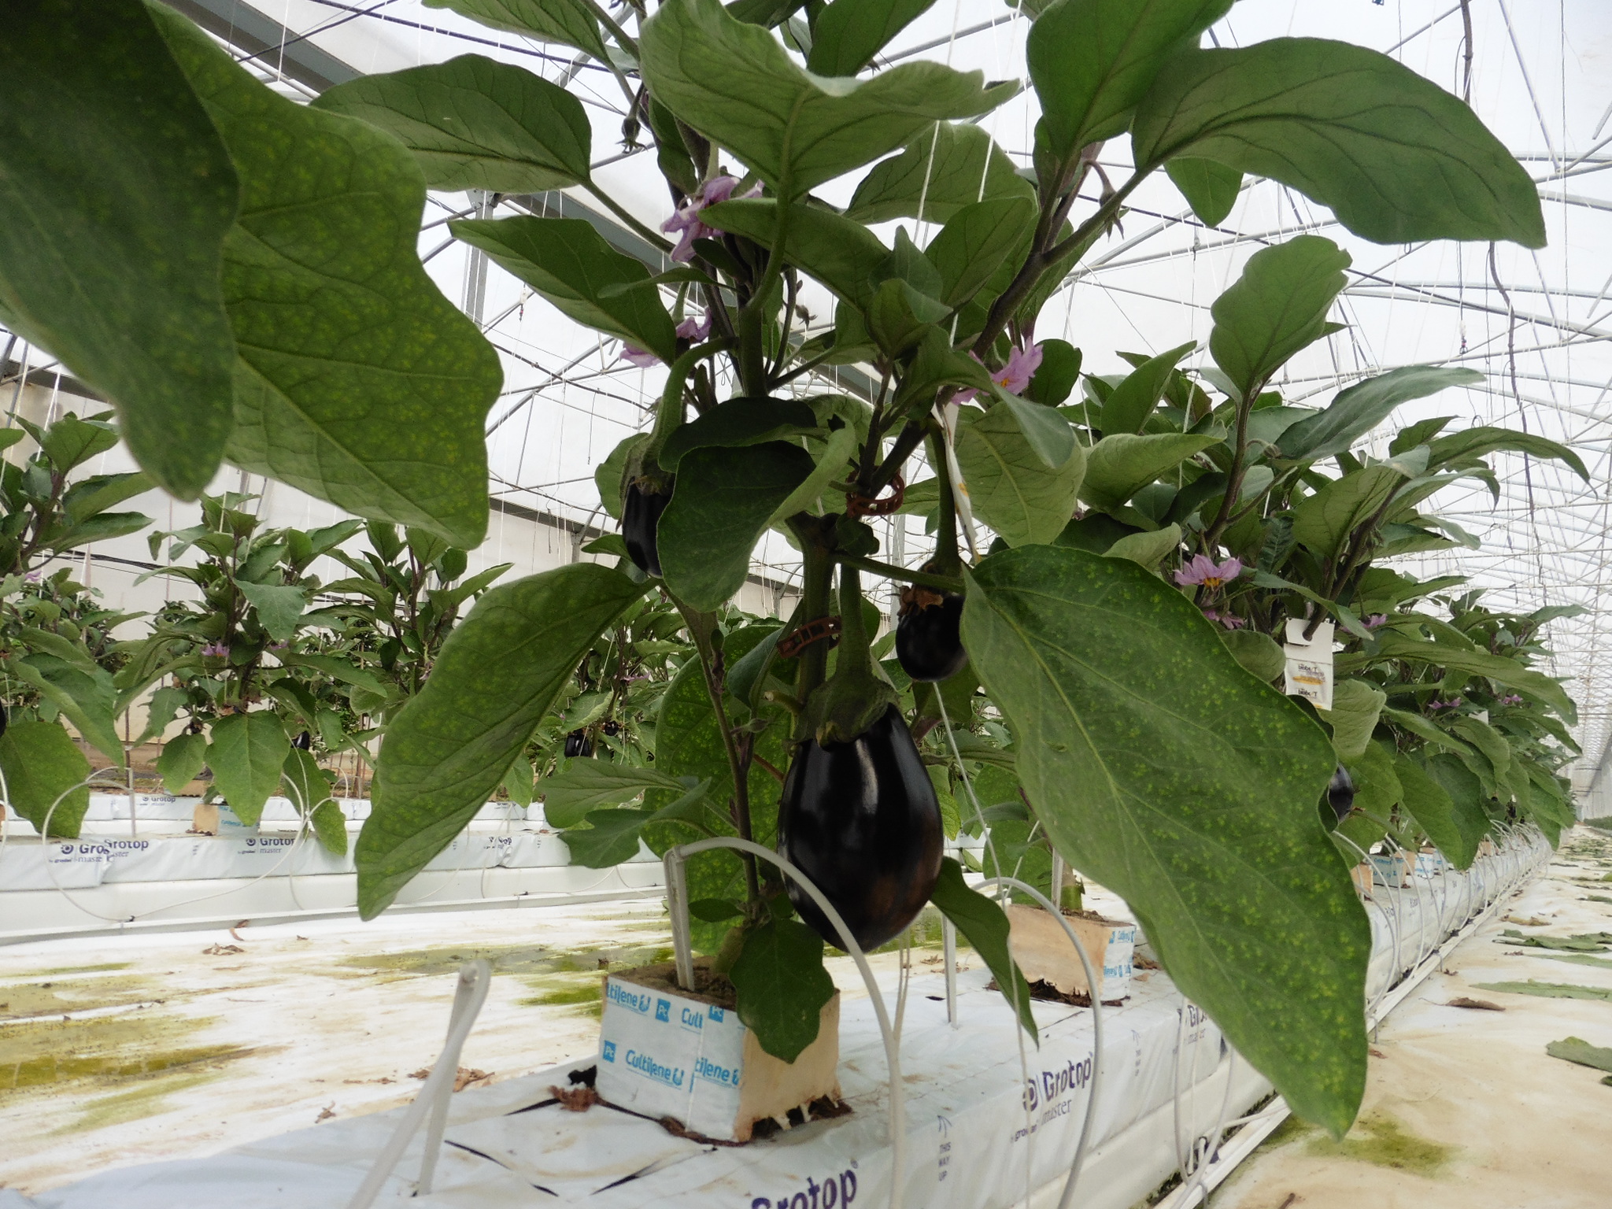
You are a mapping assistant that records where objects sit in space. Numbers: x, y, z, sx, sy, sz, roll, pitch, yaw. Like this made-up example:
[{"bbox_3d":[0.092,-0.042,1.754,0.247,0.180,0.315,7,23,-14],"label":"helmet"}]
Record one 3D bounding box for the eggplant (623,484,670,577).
[{"bbox_3d":[-0.084,-0.041,0.610,0.036,0.055,0.036,-5,4,-7],"label":"eggplant"}]

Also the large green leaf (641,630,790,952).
[{"bbox_3d":[-0.052,0.124,0.740,0.115,0.215,0.040,5,0,15],"label":"large green leaf"}]

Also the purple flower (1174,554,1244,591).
[{"bbox_3d":[0.348,-0.027,0.965,0.057,0.033,0.052,0,-9,20],"label":"purple flower"}]

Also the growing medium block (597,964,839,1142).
[{"bbox_3d":[-0.048,0.258,0.658,0.100,0.065,0.100,0,-9,34],"label":"growing medium block"}]

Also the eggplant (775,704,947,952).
[{"bbox_3d":[0.030,0.122,0.615,0.090,0.137,0.090,0,-8,3],"label":"eggplant"}]

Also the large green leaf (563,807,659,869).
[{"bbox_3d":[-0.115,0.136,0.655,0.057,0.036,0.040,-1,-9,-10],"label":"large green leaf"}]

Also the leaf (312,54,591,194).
[{"bbox_3d":[-0.216,-0.294,0.690,0.166,0.035,0.105,7,-21,-14],"label":"leaf"}]

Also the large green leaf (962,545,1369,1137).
[{"bbox_3d":[0.164,0.086,0.520,0.135,0.306,0.060,-21,-33,-14],"label":"large green leaf"}]

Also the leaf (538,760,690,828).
[{"bbox_3d":[-0.114,0.114,0.665,0.089,0.058,0.025,6,31,-6],"label":"leaf"}]

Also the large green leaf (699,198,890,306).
[{"bbox_3d":[-0.006,-0.191,0.610,0.110,0.042,0.055,27,15,-9],"label":"large green leaf"}]

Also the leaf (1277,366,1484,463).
[{"bbox_3d":[0.537,-0.182,1.050,0.197,0.040,0.080,-22,23,6],"label":"leaf"}]

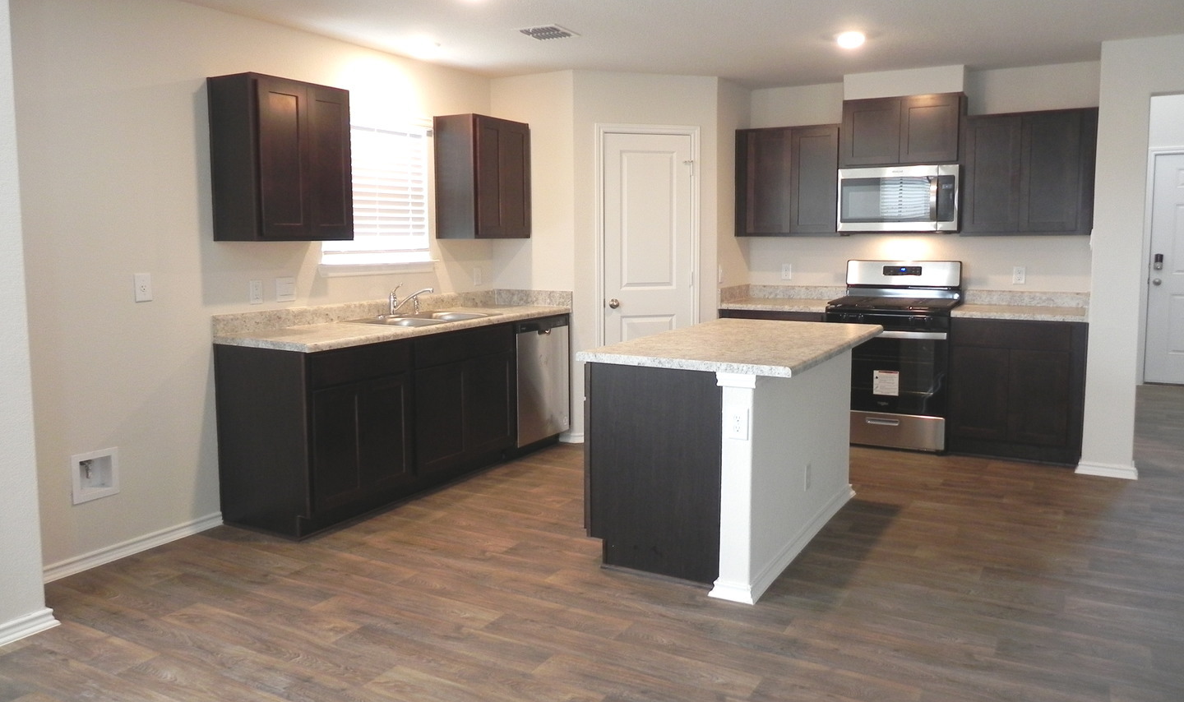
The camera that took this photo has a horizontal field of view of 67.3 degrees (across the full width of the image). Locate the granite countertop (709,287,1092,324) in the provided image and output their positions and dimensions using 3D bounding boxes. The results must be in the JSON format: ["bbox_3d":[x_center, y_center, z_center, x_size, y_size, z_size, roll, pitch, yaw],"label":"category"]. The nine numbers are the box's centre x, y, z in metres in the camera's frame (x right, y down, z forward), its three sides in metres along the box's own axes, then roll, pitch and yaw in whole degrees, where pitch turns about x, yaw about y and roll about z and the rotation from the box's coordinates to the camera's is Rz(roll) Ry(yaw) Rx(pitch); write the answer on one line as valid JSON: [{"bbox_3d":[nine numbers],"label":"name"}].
[{"bbox_3d":[2.030,-0.335,5.947,2.272,0.141,0.636,4,8,29],"label":"granite countertop"}]

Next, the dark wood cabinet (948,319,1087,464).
[{"bbox_3d":[2.704,0.210,5.655,0.750,0.874,0.610,4,8,29],"label":"dark wood cabinet"}]

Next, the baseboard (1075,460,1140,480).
[{"bbox_3d":[2.950,0.679,5.100,0.312,0.080,0.025,4,8,29],"label":"baseboard"}]

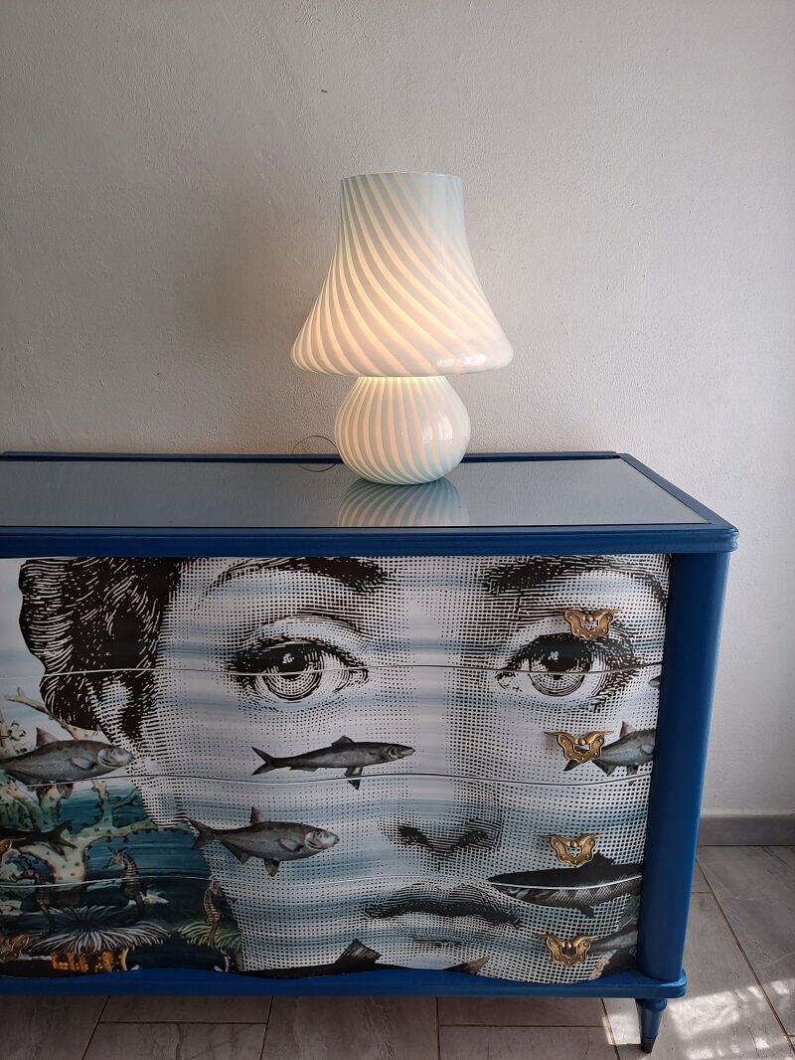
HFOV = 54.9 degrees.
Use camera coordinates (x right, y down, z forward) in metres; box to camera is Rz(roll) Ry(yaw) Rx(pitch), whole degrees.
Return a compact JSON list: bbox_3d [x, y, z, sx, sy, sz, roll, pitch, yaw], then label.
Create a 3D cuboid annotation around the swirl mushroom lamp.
[{"bbox_3d":[0.007,-0.306,1.212,0.348,0.451,0.348,0,17,1],"label":"swirl mushroom lamp"}]

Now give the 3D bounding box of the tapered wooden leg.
[{"bbox_3d":[0.421,0.806,1.272,0.052,0.150,0.052,0,17,1],"label":"tapered wooden leg"}]

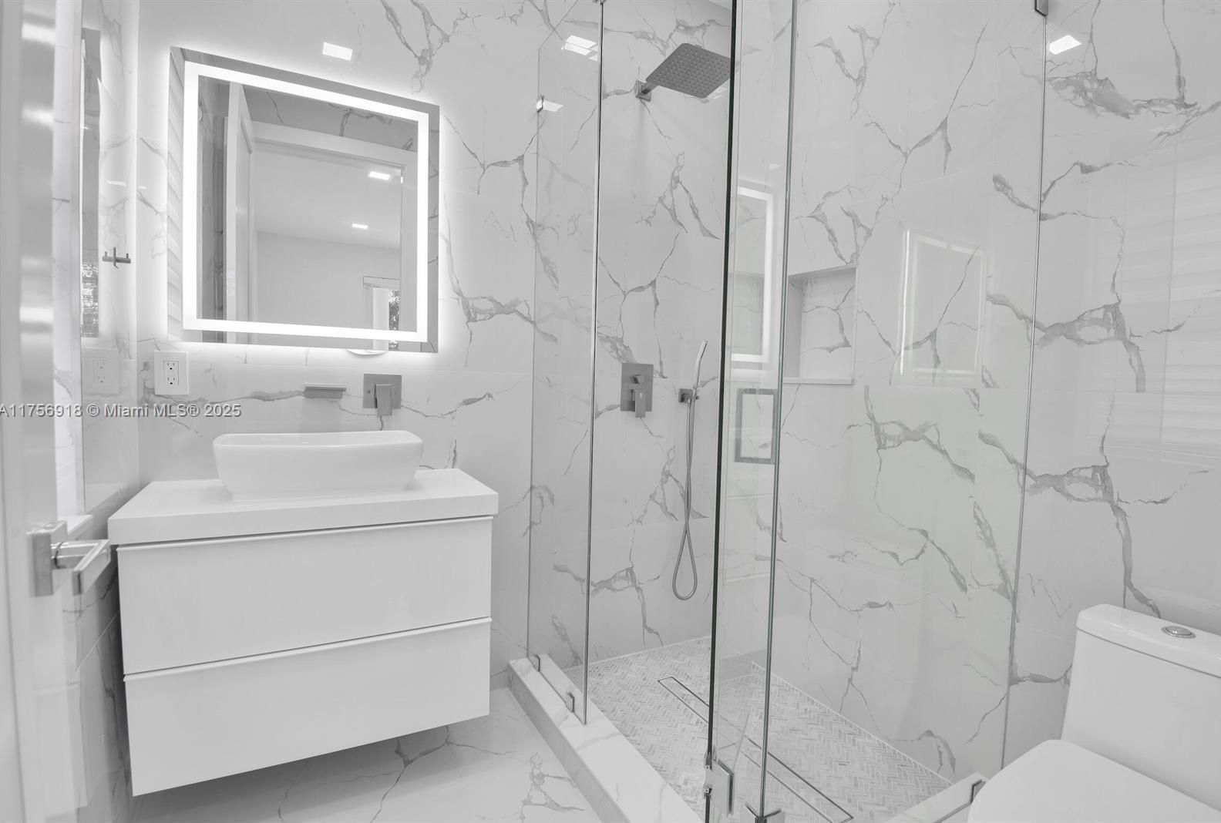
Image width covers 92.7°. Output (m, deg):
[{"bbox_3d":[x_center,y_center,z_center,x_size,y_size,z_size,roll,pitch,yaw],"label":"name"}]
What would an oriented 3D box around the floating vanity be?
[{"bbox_3d":[-0.791,0.523,1.625,0.835,0.623,0.443,0,4,-27],"label":"floating vanity"}]

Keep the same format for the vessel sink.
[{"bbox_3d":[-0.794,0.143,1.610,0.494,0.136,0.363,0,4,-27],"label":"vessel sink"}]

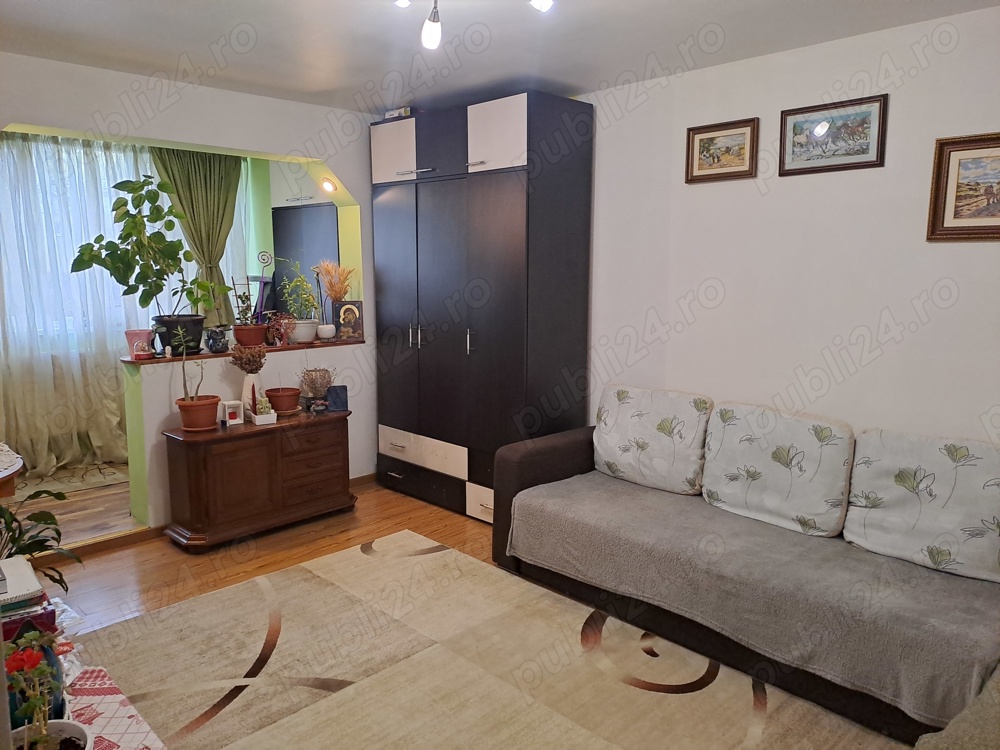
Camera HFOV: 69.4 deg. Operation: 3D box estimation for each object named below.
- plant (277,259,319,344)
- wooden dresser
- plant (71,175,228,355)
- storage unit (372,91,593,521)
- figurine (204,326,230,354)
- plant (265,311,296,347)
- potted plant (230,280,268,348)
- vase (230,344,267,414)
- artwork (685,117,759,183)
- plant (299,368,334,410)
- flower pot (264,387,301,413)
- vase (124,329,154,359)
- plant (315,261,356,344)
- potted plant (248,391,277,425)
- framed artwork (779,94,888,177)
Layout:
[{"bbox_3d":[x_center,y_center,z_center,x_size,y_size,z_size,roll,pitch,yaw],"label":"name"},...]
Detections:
[{"bbox_3d":[-1.355,-0.491,4.822,0.250,0.550,0.230,-9,12,-44],"label":"plant"},{"bbox_3d":[-1.396,0.600,4.352,1.117,0.632,0.371,-9,12,-44],"label":"wooden dresser"},{"bbox_3d":[-2.021,-0.626,4.171,0.800,1.038,0.780,-8,12,-44],"label":"plant"},{"bbox_3d":[-0.164,-0.381,4.665,0.545,2.476,1.442,-9,12,-44],"label":"storage unit"},{"bbox_3d":[-1.724,-0.216,4.411,0.145,0.153,0.135,-6,11,-36],"label":"figurine"},{"bbox_3d":[-1.438,-0.306,4.733,0.200,0.232,0.180,-8,12,-44],"label":"plant"},{"bbox_3d":[-1.575,-0.395,4.528,0.221,0.449,0.198,-9,12,-44],"label":"potted plant"},{"bbox_3d":[-1.508,0.044,4.333,0.205,0.454,0.205,-8,12,-44],"label":"vase"},{"bbox_3d":[1.103,-1.117,3.623,0.025,0.278,0.387,-9,12,-44],"label":"artwork"},{"bbox_3d":[-1.163,0.089,4.611,0.205,0.297,0.190,-9,12,-44],"label":"plant"},{"bbox_3d":[-1.349,0.163,4.496,0.220,0.171,0.220,-8,12,-44],"label":"flower pot"},{"bbox_3d":[-2.005,-0.172,4.025,0.145,0.162,0.145,-9,12,-44],"label":"vase"},{"bbox_3d":[-1.135,-0.504,4.940,0.240,0.540,0.170,-9,12,-44],"label":"plant"},{"bbox_3d":[-1.409,0.195,4.321,0.120,0.180,0.130,-6,10,-33],"label":"potted plant"},{"bbox_3d":[1.485,-1.066,3.238,0.025,0.299,0.458,-9,12,-44],"label":"framed artwork"}]

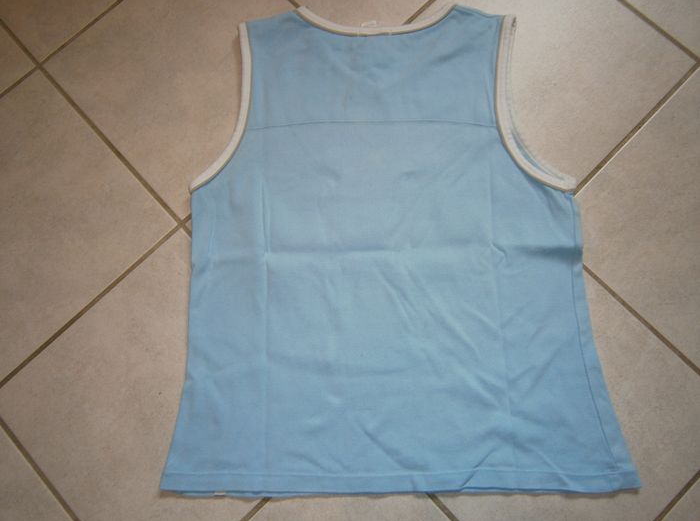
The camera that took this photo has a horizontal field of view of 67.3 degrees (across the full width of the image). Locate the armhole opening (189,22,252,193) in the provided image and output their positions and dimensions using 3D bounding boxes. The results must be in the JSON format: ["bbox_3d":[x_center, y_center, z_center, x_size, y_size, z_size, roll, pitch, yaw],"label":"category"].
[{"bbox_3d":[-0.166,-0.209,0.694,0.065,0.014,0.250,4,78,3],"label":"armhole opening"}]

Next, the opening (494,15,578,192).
[{"bbox_3d":[0.228,-0.208,0.675,0.085,0.020,0.260,-8,78,1],"label":"opening"}]

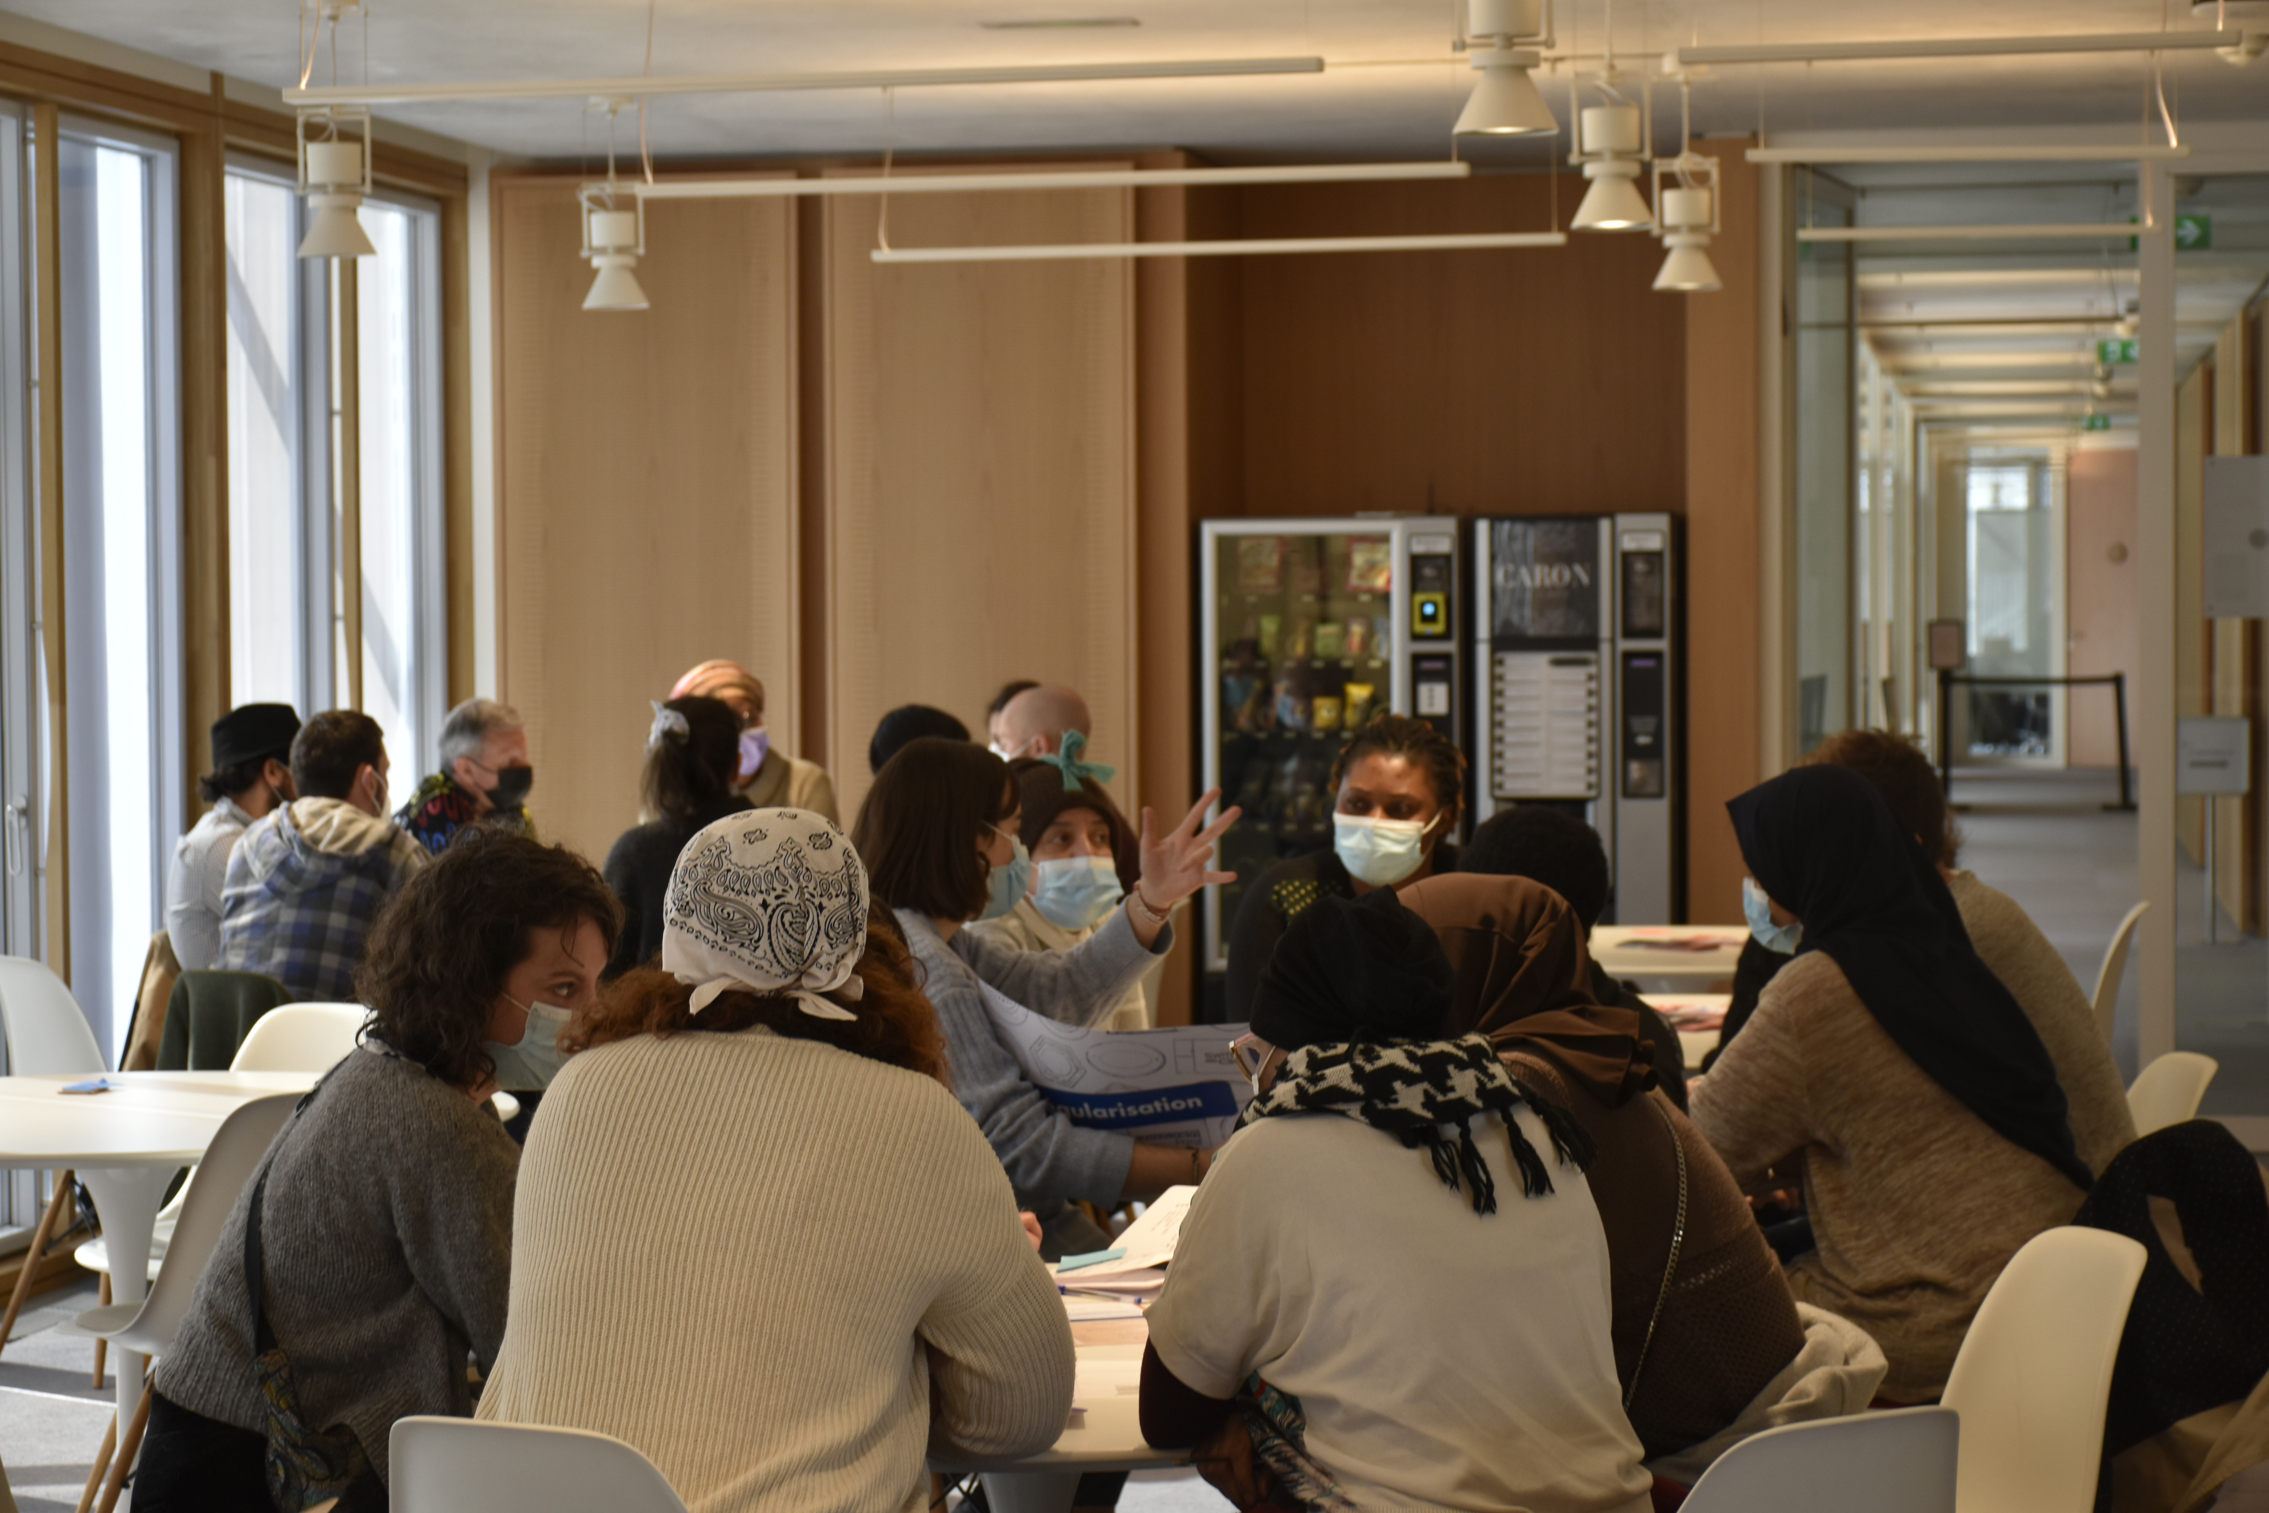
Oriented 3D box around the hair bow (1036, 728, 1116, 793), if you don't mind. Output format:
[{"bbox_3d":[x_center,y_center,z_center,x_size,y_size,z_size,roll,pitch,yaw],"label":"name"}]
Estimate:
[{"bbox_3d":[-0.080,0.006,6.500,0.112,0.092,0.055,-1,2,-6],"label":"hair bow"}]

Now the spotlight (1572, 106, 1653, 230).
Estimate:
[{"bbox_3d":[0.977,-1.204,9.700,0.167,0.245,0.167,0,2,11],"label":"spotlight"}]

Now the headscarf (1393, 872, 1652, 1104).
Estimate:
[{"bbox_3d":[0.403,0.250,4.900,0.270,0.260,0.280,-2,2,-41],"label":"headscarf"}]

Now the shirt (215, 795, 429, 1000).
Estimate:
[{"bbox_3d":[-1.551,0.421,9.200,0.500,0.640,0.380,1,2,30],"label":"shirt"}]

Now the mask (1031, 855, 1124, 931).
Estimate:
[{"bbox_3d":[-0.080,0.192,6.650,0.138,0.106,0.085,-1,2,-10],"label":"mask"}]

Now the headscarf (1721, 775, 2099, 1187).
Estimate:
[{"bbox_3d":[0.939,0.270,5.750,0.400,0.520,0.360,0,2,21],"label":"headscarf"}]

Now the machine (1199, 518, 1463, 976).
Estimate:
[{"bbox_3d":[0.631,0.159,13.867,0.735,1.695,0.780,0,2,11],"label":"machine"}]

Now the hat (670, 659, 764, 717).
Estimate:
[{"bbox_3d":[-0.870,-0.137,9.850,0.220,0.140,0.190,1,2,41],"label":"hat"}]

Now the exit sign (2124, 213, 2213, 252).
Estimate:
[{"bbox_3d":[3.044,-1.538,13.900,0.245,0.102,0.040,0,2,10],"label":"exit sign"}]

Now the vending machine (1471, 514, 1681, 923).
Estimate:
[{"bbox_3d":[1.305,0.156,13.709,0.553,1.700,0.720,0,2,11],"label":"vending machine"}]

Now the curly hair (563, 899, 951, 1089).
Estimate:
[{"bbox_3d":[-0.332,0.210,4.170,0.320,0.180,0.260,-1,2,-18],"label":"curly hair"}]

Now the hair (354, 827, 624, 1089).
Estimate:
[{"bbox_3d":[-0.636,0.197,4.650,0.255,0.250,0.215,9,5,20],"label":"hair"}]

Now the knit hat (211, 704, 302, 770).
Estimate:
[{"bbox_3d":[-1.829,-0.041,9.850,0.200,0.138,0.180,-2,3,-33],"label":"knit hat"}]

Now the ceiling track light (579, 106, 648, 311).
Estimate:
[{"bbox_3d":[-1.315,-1.387,11.927,0.175,0.528,0.171,0,2,11],"label":"ceiling track light"}]

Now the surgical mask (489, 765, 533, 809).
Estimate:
[{"bbox_3d":[-1.313,0.065,9.950,0.090,0.100,0.130,0,2,22],"label":"surgical mask"}]

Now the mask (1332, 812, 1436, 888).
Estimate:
[{"bbox_3d":[0.350,0.132,6.650,0.140,0.108,0.085,0,8,19],"label":"mask"}]

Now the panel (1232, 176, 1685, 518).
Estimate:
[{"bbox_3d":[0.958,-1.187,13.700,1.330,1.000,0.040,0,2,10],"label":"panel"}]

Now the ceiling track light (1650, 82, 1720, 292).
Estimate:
[{"bbox_3d":[1.335,-1.383,11.466,0.175,0.521,0.172,0,2,11],"label":"ceiling track light"}]

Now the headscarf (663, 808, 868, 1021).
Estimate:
[{"bbox_3d":[-0.341,0.143,4.380,0.190,0.185,0.215,-1,2,-9],"label":"headscarf"}]

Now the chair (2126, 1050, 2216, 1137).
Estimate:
[{"bbox_3d":[1.251,0.844,6.727,0.540,0.830,0.465,-1,2,-16],"label":"chair"}]

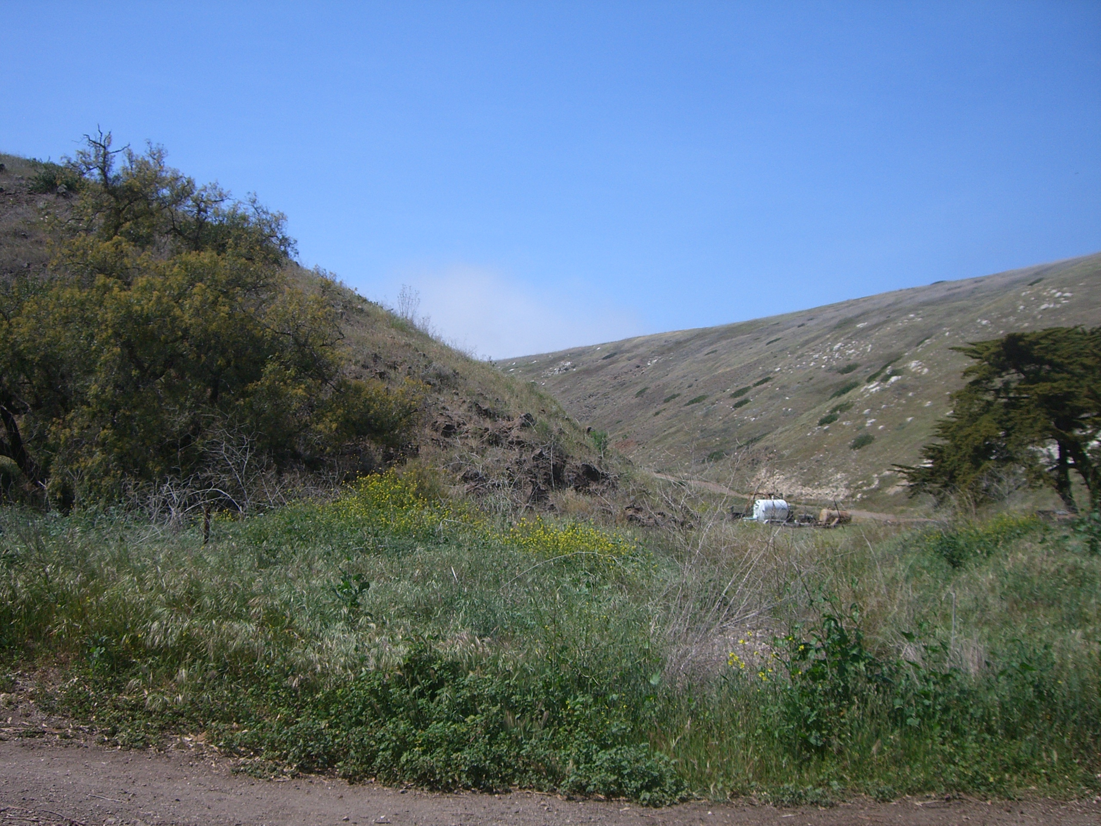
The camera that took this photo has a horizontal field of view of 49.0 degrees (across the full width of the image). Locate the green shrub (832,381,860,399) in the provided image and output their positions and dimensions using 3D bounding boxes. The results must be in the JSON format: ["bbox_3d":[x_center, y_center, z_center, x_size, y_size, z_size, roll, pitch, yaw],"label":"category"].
[{"bbox_3d":[50.043,-3.939,205.000,4.700,2.800,3.600,-1,-3,14],"label":"green shrub"}]

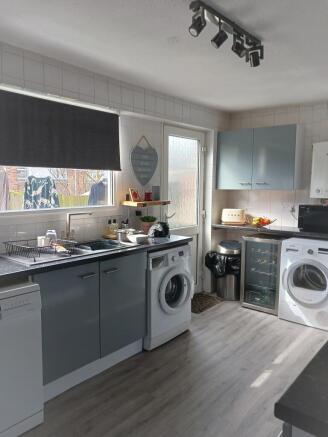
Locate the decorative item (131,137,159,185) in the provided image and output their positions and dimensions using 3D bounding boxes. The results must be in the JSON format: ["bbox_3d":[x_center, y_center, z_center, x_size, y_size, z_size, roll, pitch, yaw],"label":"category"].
[{"bbox_3d":[-0.183,-0.572,3.443,0.020,0.495,0.403,5,8,41],"label":"decorative item"}]

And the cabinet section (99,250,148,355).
[{"bbox_3d":[-0.514,0.626,2.824,0.570,0.725,0.500,4,7,40],"label":"cabinet section"}]

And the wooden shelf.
[{"bbox_3d":[-0.171,-0.151,3.351,0.218,0.030,0.467,5,8,41],"label":"wooden shelf"}]

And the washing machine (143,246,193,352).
[{"bbox_3d":[-0.131,0.651,3.182,0.556,0.848,0.599,5,8,41],"label":"washing machine"}]

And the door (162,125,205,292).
[{"bbox_3d":[0.241,-0.026,4.010,0.060,2.011,0.787,5,8,41],"label":"door"}]

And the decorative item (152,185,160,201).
[{"bbox_3d":[-0.080,-0.261,3.636,0.045,0.150,0.080,5,7,40],"label":"decorative item"}]

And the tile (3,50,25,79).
[{"bbox_3d":[-1.056,-1.071,2.379,0.010,0.164,0.153,5,7,40],"label":"tile"}]

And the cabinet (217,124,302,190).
[{"bbox_3d":[1.191,-0.726,4.271,1.009,0.747,0.310,5,7,40],"label":"cabinet"}]

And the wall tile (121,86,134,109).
[{"bbox_3d":[-0.345,-1.145,3.205,0.010,0.164,0.162,5,7,40],"label":"wall tile"}]

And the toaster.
[{"bbox_3d":[0.951,-0.017,4.546,0.280,0.206,0.180,5,7,40],"label":"toaster"}]

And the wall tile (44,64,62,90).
[{"bbox_3d":[-0.830,-1.062,2.562,0.011,0.155,0.152,5,8,41],"label":"wall tile"}]

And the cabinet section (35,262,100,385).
[{"bbox_3d":[-0.838,0.662,2.446,0.570,0.725,0.500,4,7,40],"label":"cabinet section"}]

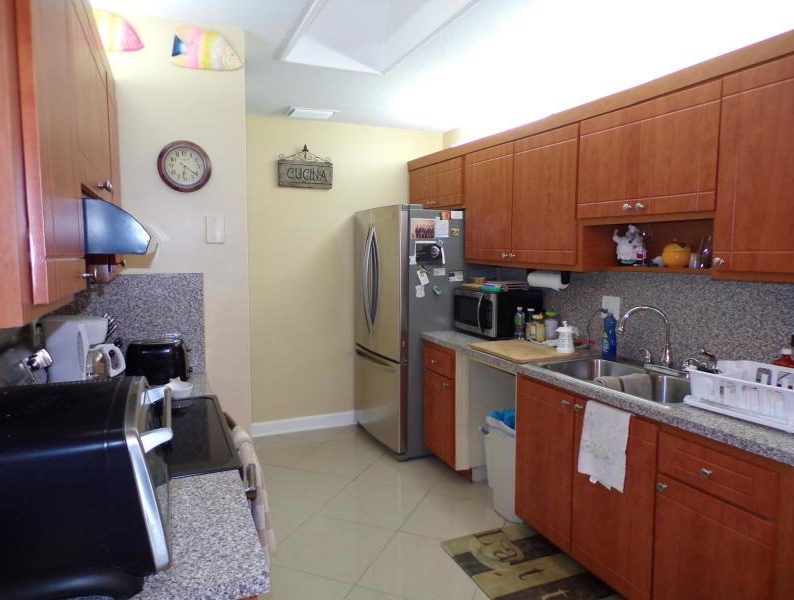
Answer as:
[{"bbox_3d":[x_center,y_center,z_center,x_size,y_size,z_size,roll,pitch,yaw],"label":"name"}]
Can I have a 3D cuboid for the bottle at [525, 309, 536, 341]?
[{"bbox_3d":[0.836,0.153,3.482,0.062,0.200,0.062,0,5,0],"label":"bottle"}]

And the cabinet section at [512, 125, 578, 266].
[{"bbox_3d":[0.960,-0.570,3.155,0.320,0.749,0.572,-3,6,-23],"label":"cabinet section"}]

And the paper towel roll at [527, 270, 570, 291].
[{"bbox_3d":[0.912,-0.117,3.348,0.099,0.099,0.282,-2,6,-23],"label":"paper towel roll"}]

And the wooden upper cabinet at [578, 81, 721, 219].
[{"bbox_3d":[1.228,-0.629,2.540,0.335,0.500,0.762,-2,6,-24],"label":"wooden upper cabinet"}]

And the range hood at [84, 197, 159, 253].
[{"bbox_3d":[-0.933,-0.193,1.544,0.475,0.135,0.765,-2,5,-22],"label":"range hood"}]

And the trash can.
[{"bbox_3d":[0.683,0.928,3.150,0.280,0.520,0.380,-2,6,-23],"label":"trash can"}]

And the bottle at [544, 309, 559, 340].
[{"bbox_3d":[0.955,0.167,3.430,0.078,0.178,0.078,-2,6,-23],"label":"bottle"}]

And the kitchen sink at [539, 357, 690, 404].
[{"bbox_3d":[1.076,0.433,2.494,0.540,0.190,0.830,-2,6,-24],"label":"kitchen sink"}]

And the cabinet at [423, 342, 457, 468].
[{"bbox_3d":[0.553,0.690,3.755,0.580,0.782,0.457,-2,6,-23],"label":"cabinet"}]

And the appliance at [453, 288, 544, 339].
[{"bbox_3d":[0.678,0.083,3.747,0.360,0.285,0.500,-2,6,-24],"label":"appliance"}]

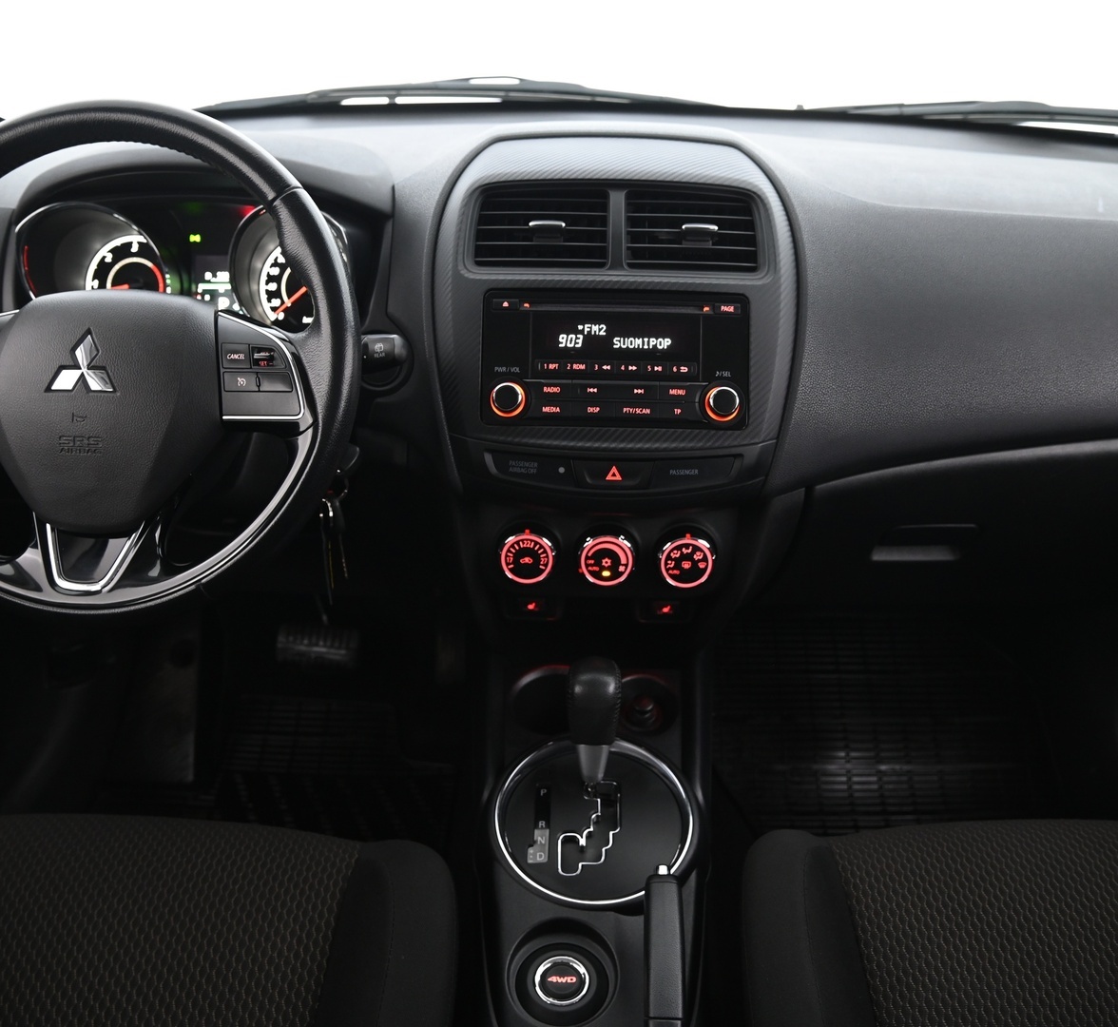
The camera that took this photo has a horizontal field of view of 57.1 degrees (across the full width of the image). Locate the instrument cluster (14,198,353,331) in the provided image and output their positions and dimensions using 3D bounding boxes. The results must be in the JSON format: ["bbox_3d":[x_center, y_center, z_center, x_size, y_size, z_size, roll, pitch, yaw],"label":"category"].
[{"bbox_3d":[-0.321,-0.212,0.930,0.295,0.130,0.100,1,-2,1],"label":"instrument cluster"}]

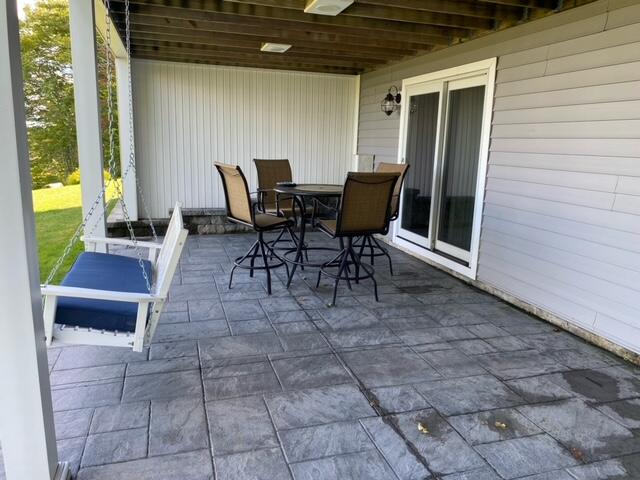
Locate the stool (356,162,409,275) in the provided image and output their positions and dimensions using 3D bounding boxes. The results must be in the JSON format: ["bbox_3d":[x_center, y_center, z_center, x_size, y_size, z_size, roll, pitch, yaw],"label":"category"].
[{"bbox_3d":[0.557,-0.226,5.343,0.665,1.202,0.600,-6,14,-35],"label":"stool"}]

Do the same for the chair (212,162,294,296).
[{"bbox_3d":[-0.624,-0.137,4.732,0.665,1.202,0.600,-7,14,-37],"label":"chair"}]

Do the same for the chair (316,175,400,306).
[{"bbox_3d":[0.311,-0.050,4.444,0.600,1.202,0.665,-3,13,-23],"label":"chair"}]

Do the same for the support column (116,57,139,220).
[{"bbox_3d":[-2.784,-1.420,6.944,0.170,2.295,0.170,-2,12,-17],"label":"support column"}]

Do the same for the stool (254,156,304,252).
[{"bbox_3d":[-0.377,-0.291,5.522,0.600,1.202,0.665,-8,15,-40],"label":"stool"}]

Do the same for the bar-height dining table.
[{"bbox_3d":[0.012,-0.045,4.970,0.970,0.965,0.970,-2,12,-17],"label":"bar-height dining table"}]

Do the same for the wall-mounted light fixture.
[{"bbox_3d":[0.967,-1.903,6.586,0.265,0.410,0.220,-2,12,-17],"label":"wall-mounted light fixture"}]

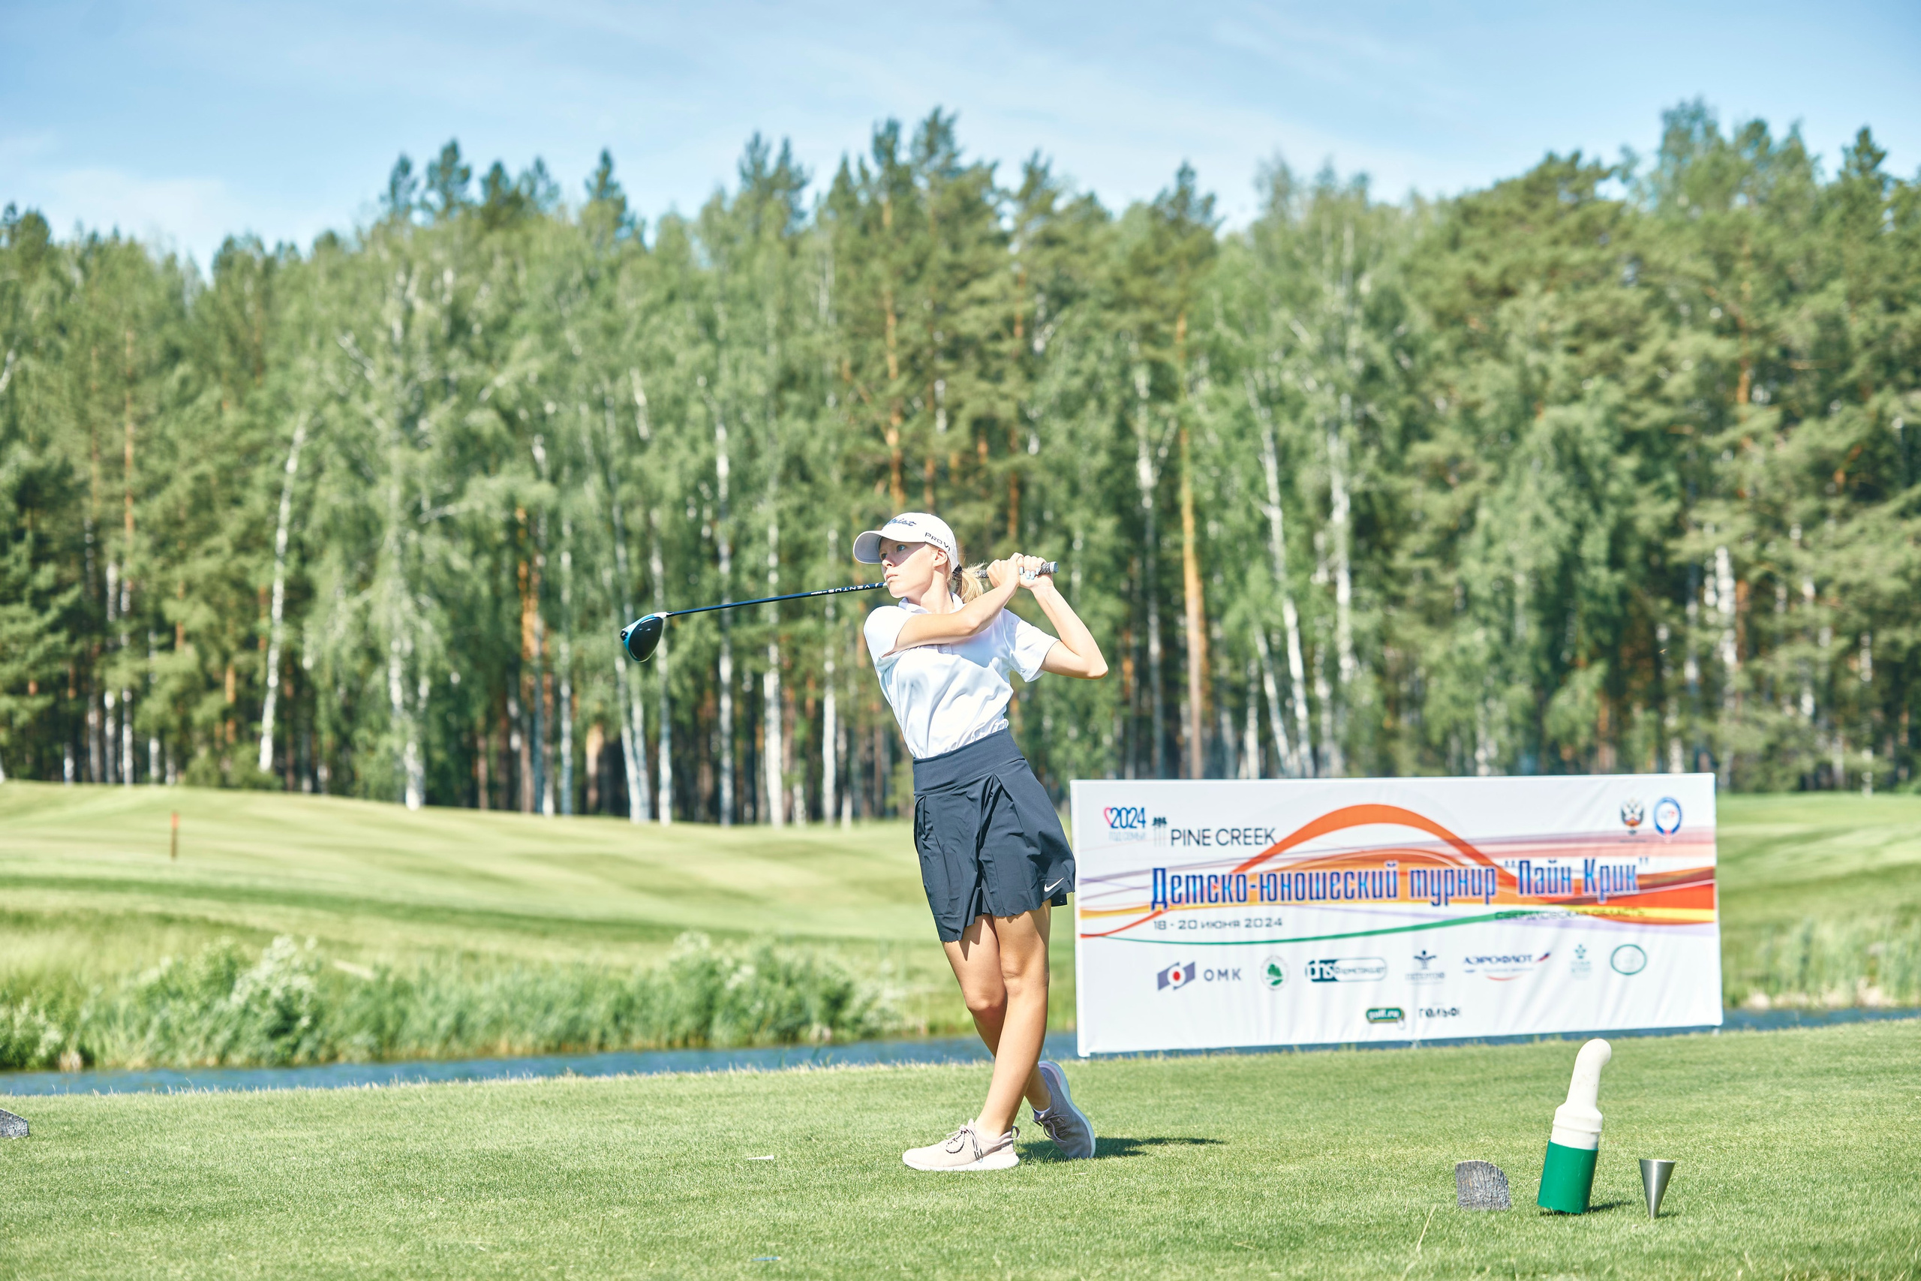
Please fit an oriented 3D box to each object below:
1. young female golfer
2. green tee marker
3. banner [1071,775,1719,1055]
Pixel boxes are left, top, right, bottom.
[{"bbox_3d":[0.050,0.505,12.050,0.620,1.640,0.500,-2,-2,22],"label":"young female golfer"},{"bbox_3d":[1.280,1.000,9.980,0.106,0.360,0.106,9,-1,-7],"label":"green tee marker"},{"bbox_3d":[1.710,1.020,18.270,3.000,1.000,0.050,0,-3,-30],"label":"banner"}]

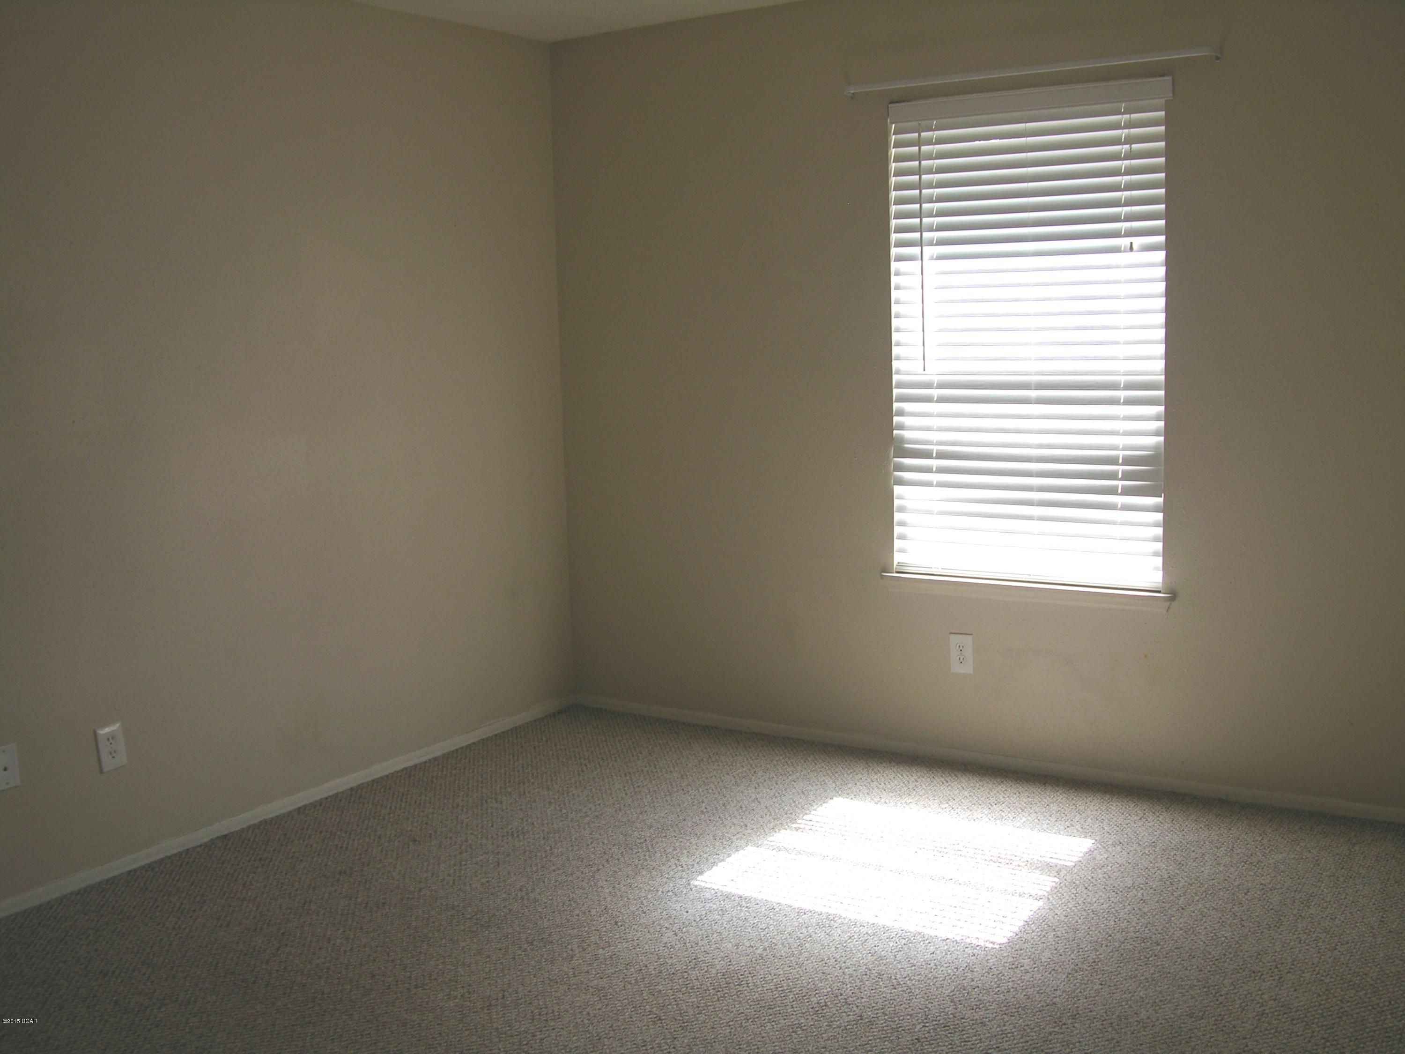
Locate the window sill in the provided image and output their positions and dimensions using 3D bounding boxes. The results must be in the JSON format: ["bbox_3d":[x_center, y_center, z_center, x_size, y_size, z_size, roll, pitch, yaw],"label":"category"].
[{"bbox_3d":[0.971,0.193,4.307,0.940,0.052,0.090,4,10,33],"label":"window sill"}]

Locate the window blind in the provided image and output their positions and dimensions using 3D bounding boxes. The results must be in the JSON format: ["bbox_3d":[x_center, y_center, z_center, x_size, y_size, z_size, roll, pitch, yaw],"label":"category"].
[{"bbox_3d":[0.965,-0.555,4.193,0.868,1.460,0.070,4,10,33],"label":"window blind"}]

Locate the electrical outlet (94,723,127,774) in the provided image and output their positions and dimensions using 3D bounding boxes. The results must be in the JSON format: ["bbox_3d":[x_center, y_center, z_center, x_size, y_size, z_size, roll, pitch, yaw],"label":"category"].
[{"bbox_3d":[-1.517,0.568,3.651,0.007,0.119,0.077,4,10,33],"label":"electrical outlet"}]

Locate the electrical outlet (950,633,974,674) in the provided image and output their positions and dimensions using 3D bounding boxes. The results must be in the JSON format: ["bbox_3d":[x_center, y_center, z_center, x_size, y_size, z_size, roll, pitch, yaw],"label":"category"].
[{"bbox_3d":[0.808,0.394,4.426,0.075,0.121,0.007,4,10,33],"label":"electrical outlet"}]

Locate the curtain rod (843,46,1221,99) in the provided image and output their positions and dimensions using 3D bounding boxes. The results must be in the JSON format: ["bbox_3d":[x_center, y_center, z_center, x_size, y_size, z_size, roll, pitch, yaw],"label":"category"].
[{"bbox_3d":[0.906,-1.298,4.056,1.140,0.028,0.058,4,10,33],"label":"curtain rod"}]

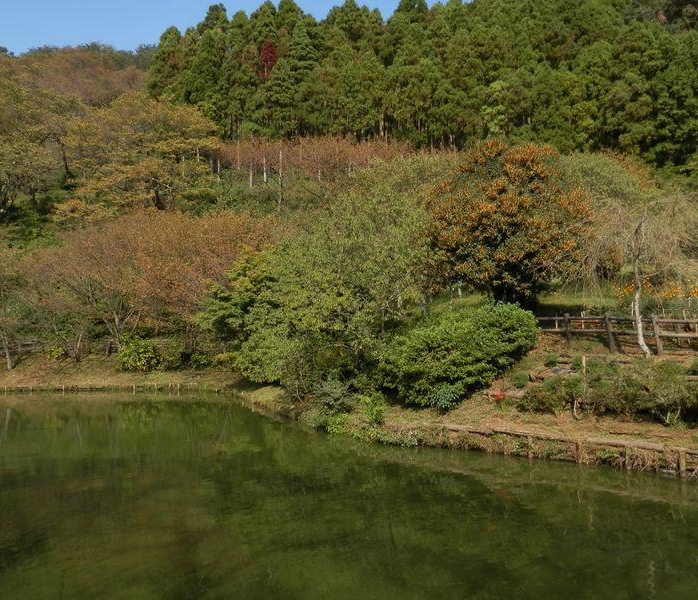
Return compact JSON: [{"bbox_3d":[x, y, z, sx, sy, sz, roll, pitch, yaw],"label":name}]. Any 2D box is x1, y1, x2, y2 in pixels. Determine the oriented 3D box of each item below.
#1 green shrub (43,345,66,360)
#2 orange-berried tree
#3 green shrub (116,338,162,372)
[{"bbox_3d":[-17.849,3.182,36.420,1.307,0.950,1.111,-1,-3,0],"label":"green shrub"},{"bbox_3d":[5.284,-2.567,20.160,5.589,5.458,5.589,-1,-3,0],"label":"orange-berried tree"},{"bbox_3d":[-12.506,3.297,35.700,2.678,1.980,2.277,-1,-3,0],"label":"green shrub"}]

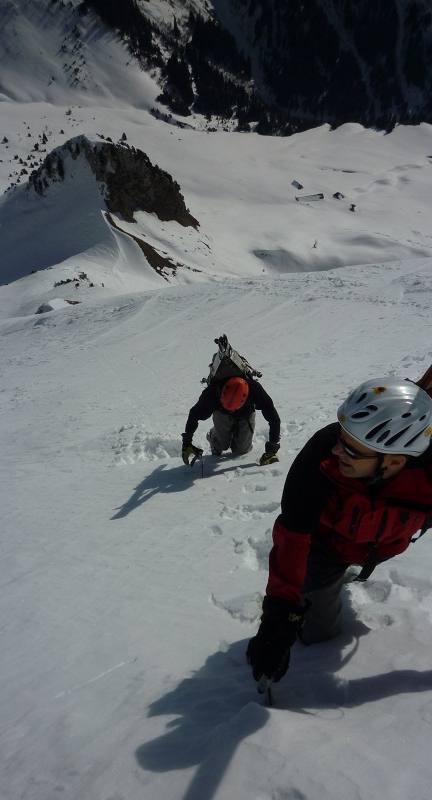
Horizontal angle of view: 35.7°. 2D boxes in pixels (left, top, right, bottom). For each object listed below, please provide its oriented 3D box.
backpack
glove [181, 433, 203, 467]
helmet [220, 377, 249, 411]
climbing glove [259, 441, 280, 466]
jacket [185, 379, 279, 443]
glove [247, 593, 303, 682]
[{"bbox_3d":[0.127,-0.250,5.500,0.420,0.580,0.320,0,50,0],"label":"backpack"},{"bbox_3d":[-0.197,0.399,5.400,0.155,0.250,0.140,-10,18,-3],"label":"glove"},{"bbox_3d":[0.143,-0.054,5.200,0.210,0.170,0.275,12,78,3],"label":"helmet"},{"bbox_3d":[0.431,0.431,5.400,0.150,0.210,0.150,10,21,9],"label":"climbing glove"},{"bbox_3d":[0.132,0.052,5.360,0.720,0.600,0.450,0,50,0],"label":"jacket"},{"bbox_3d":[0.164,0.658,1.850,0.135,0.260,0.125,14,9,1],"label":"glove"}]

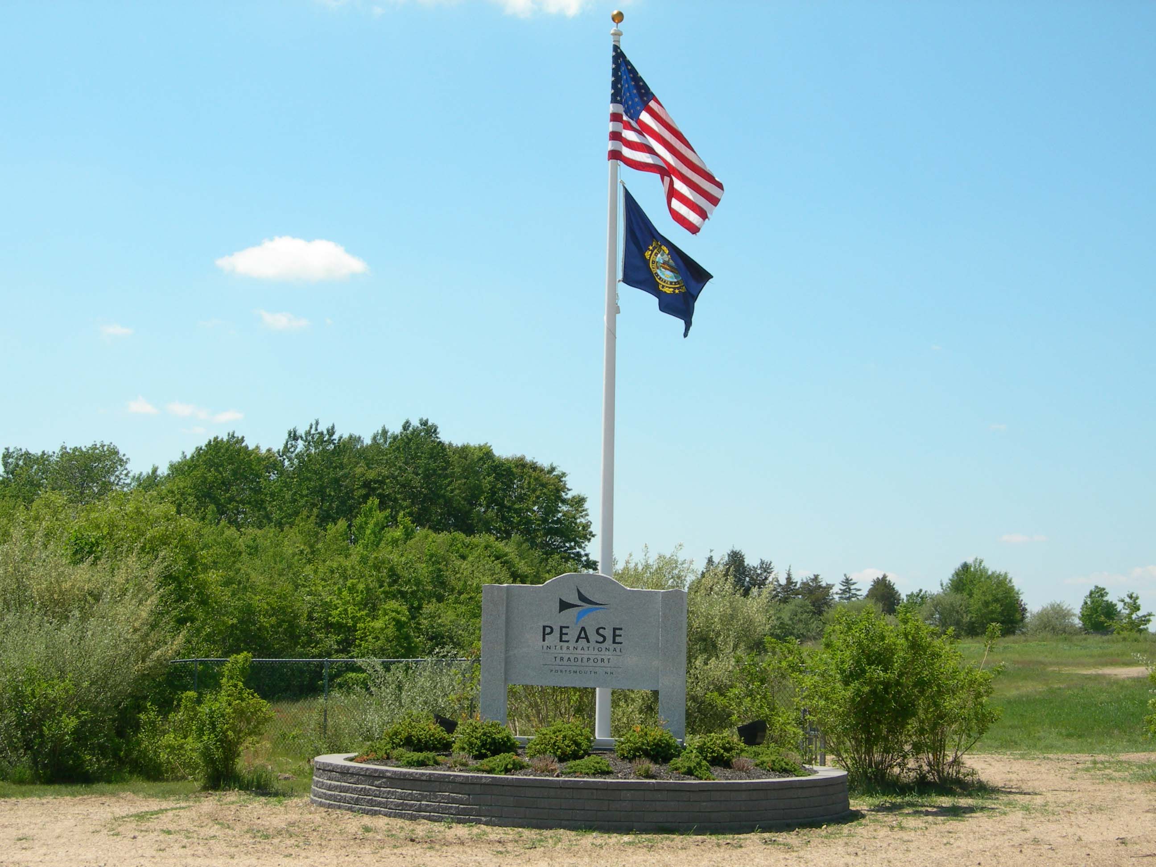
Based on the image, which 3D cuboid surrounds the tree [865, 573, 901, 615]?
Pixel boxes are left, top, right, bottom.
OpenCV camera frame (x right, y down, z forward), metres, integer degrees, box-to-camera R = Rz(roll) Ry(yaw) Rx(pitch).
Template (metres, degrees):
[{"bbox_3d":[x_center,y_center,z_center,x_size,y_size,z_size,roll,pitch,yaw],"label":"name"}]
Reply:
[{"bbox_3d":[18.655,10.308,124.674,2.211,3.537,2.211,1,-6,0],"label":"tree"}]

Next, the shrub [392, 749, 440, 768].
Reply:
[{"bbox_3d":[-1.749,3.513,22.044,0.530,0.200,0.500,1,-6,0],"label":"shrub"}]

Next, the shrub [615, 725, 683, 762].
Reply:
[{"bbox_3d":[0.773,3.401,22.365,0.750,0.430,0.700,1,-6,0],"label":"shrub"}]

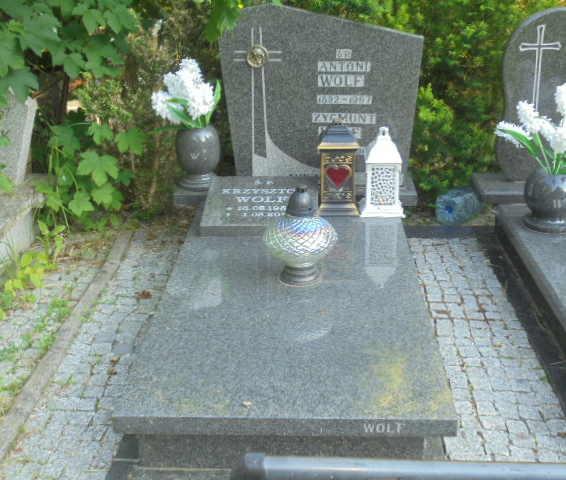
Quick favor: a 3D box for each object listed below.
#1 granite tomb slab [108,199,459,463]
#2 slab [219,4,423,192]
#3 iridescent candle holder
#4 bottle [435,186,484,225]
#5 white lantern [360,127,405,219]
[{"bbox_3d":[0.040,0.228,2.735,0.850,0.190,1.600,0,22,3],"label":"granite tomb slab"},{"bbox_3d":[0.161,-0.601,3.363,0.830,0.775,0.080,0,22,3],"label":"slab"},{"bbox_3d":[0.061,-0.025,2.666,0.250,0.330,0.250,0,22,3],"label":"iridescent candle holder"},{"bbox_3d":[0.863,-0.176,3.824,0.150,0.150,0.310,13,26,30],"label":"bottle"},{"bbox_3d":[0.410,-0.285,3.259,0.170,0.356,0.160,0,22,3],"label":"white lantern"}]

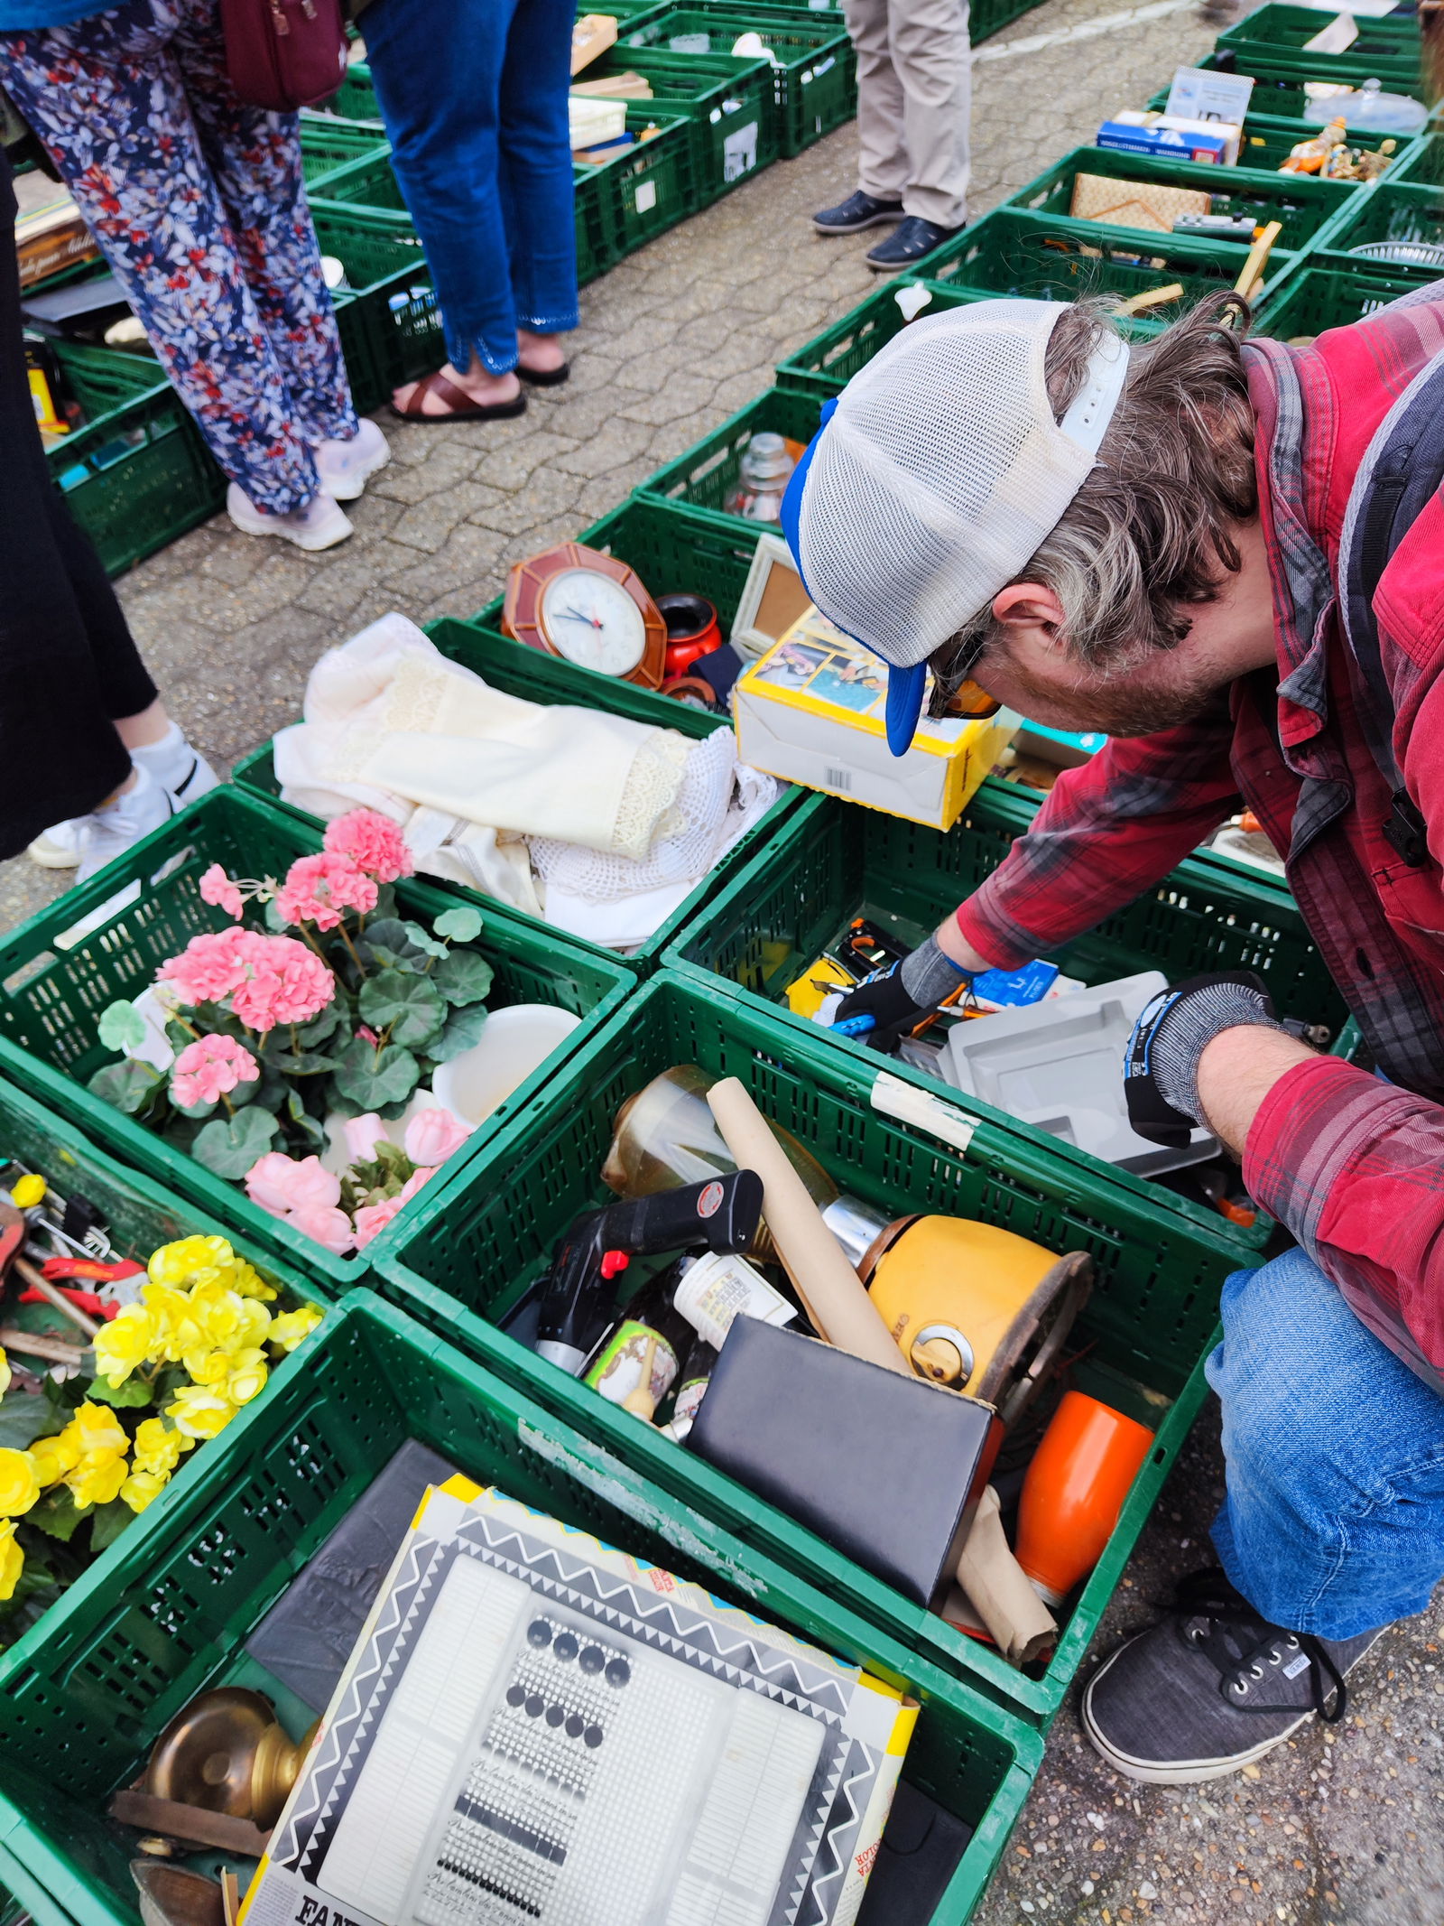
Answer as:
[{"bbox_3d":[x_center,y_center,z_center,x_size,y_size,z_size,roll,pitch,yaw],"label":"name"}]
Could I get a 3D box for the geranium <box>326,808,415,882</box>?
[{"bbox_3d":[-0.349,-0.114,1.320,0.090,0.070,0.088,-5,47,0],"label":"geranium"}]

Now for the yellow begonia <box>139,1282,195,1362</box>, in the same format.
[{"bbox_3d":[-0.457,0.295,1.098,0.046,0.050,0.046,-5,47,0],"label":"yellow begonia"}]

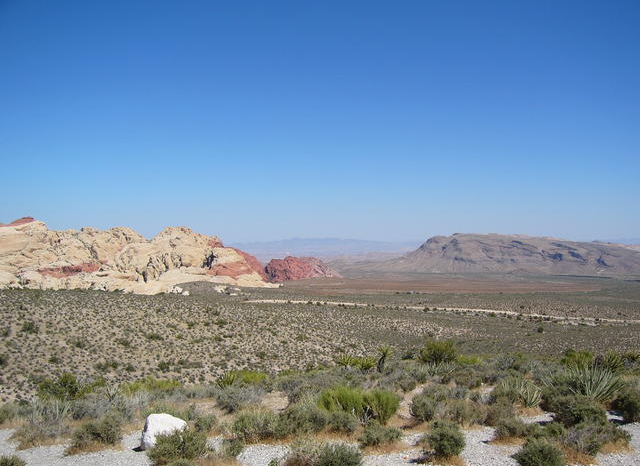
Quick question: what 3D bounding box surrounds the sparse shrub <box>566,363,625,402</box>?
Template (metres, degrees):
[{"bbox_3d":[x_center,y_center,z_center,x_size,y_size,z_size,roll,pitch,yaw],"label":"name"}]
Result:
[{"bbox_3d":[6.389,3.446,15.060,1.368,0.817,1.155,0,-1,0],"label":"sparse shrub"}]

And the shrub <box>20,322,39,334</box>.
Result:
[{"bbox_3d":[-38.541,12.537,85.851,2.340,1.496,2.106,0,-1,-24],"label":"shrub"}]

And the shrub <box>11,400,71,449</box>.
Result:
[{"bbox_3d":[-4.506,3.053,10.432,0.948,0.738,0.800,0,-1,0],"label":"shrub"}]

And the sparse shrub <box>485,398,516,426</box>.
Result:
[{"bbox_3d":[3.395,3.339,12.171,0.590,0.491,0.504,0,-1,0],"label":"sparse shrub"}]

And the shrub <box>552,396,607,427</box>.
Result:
[{"bbox_3d":[4.856,3.310,12.109,0.990,0.538,0.838,0,-1,0],"label":"shrub"}]

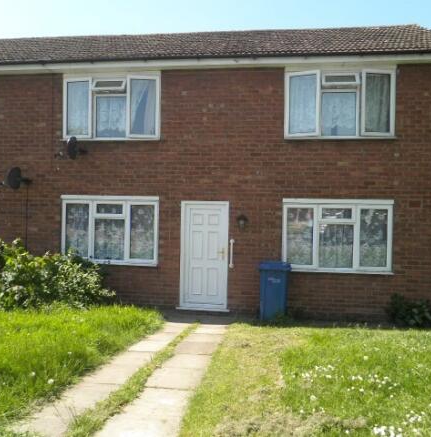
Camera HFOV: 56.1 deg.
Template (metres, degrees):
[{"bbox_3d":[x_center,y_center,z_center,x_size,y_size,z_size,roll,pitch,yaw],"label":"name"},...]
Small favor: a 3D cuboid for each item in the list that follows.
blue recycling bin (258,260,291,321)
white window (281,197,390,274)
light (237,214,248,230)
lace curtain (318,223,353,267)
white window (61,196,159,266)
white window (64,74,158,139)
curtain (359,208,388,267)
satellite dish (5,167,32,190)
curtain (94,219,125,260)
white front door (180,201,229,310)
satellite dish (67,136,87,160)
[{"bbox_3d":[1.062,1.288,7.177,0.520,1.030,0.600,1,1,15],"label":"blue recycling bin"},{"bbox_3d":[2.231,0.325,7.420,1.995,1.347,0.130,1,1,7],"label":"white window"},{"bbox_3d":[0.505,0.072,7.500,0.200,0.288,0.200,1,1,7],"label":"light"},{"bbox_3d":[2.245,0.501,7.512,0.660,0.860,0.080,1,1,7],"label":"lace curtain"},{"bbox_3d":[-2.091,0.238,7.948,2.014,1.351,0.130,1,1,7],"label":"white window"},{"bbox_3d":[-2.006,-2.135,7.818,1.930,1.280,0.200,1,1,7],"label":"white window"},{"bbox_3d":[2.906,0.354,7.427,0.530,1.090,0.080,1,1,7],"label":"curtain"},{"bbox_3d":[-3.869,-0.780,7.876,0.400,0.430,0.450,1,1,4],"label":"satellite dish"},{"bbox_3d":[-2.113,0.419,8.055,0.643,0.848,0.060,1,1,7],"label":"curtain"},{"bbox_3d":[-0.212,0.698,7.720,0.917,2.041,0.100,1,1,7],"label":"white front door"},{"bbox_3d":[-2.690,-1.338,7.723,0.400,0.430,0.450,1,1,3],"label":"satellite dish"}]

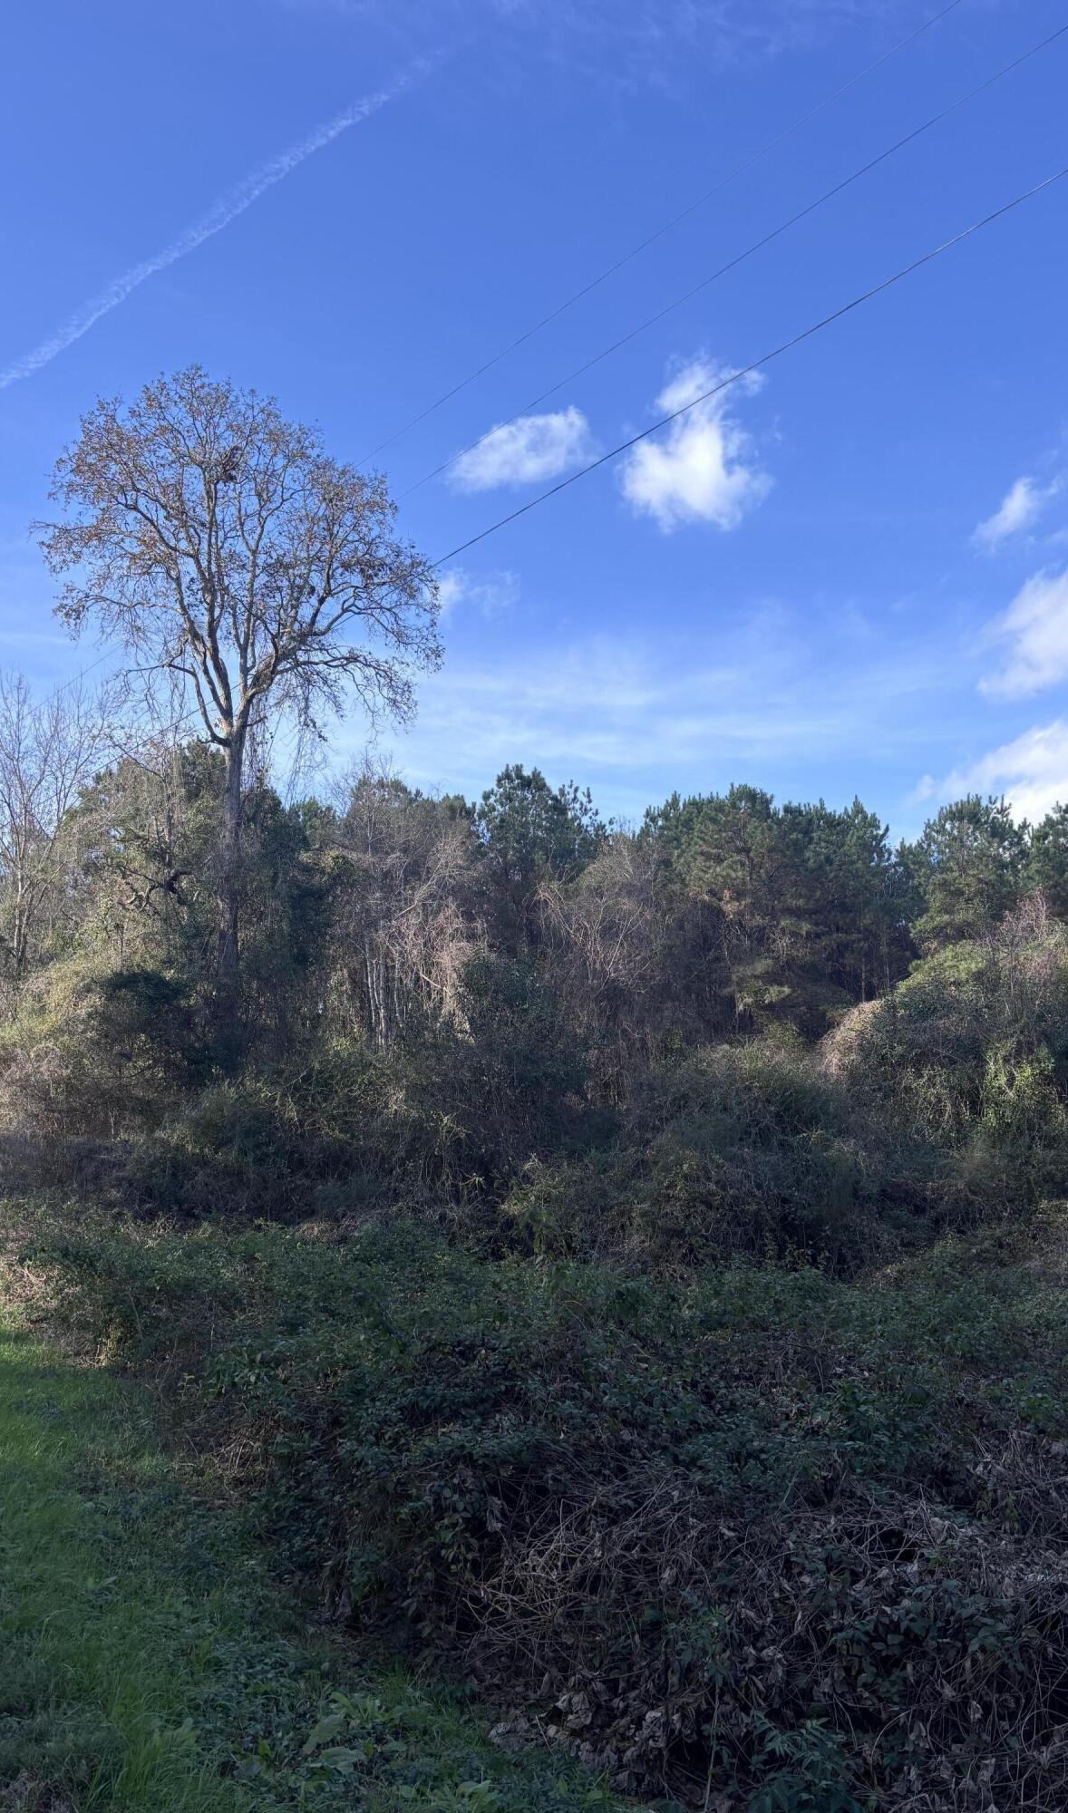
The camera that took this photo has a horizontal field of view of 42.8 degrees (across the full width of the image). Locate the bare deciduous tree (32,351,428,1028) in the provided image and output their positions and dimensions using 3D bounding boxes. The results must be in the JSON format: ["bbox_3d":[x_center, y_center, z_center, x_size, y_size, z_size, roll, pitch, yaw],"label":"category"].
[{"bbox_3d":[-9.646,-5.631,42.403,12.200,23.790,12.200,0,-9,0],"label":"bare deciduous tree"}]

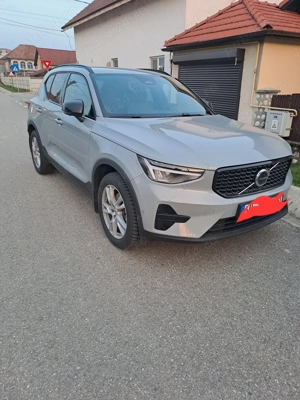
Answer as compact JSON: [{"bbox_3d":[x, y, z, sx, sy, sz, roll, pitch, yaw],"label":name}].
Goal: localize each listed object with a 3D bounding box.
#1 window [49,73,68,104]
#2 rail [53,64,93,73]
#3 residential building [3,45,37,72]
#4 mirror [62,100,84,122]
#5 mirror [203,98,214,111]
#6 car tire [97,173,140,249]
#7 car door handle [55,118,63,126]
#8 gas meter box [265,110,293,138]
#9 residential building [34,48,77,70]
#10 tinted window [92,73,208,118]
[{"bbox_3d":[-1.219,-1.486,3.883,0.070,0.430,0.650,10,13,-38],"label":"window"},{"bbox_3d":[-1.046,-1.675,3.721,0.080,0.110,1.540,-13,26,-31],"label":"rail"},{"bbox_3d":[-21.599,-21.931,48.000,5.200,6.200,5.200,-16,27,-37],"label":"residential building"},{"bbox_3d":[-0.781,-0.913,2.960,0.220,0.200,0.130,-13,26,-32],"label":"mirror"},{"bbox_3d":[0.774,-1.226,3.839,0.230,0.180,0.150,-13,26,-31],"label":"mirror"},{"bbox_3d":[-0.226,0.094,2.693,0.235,0.710,0.710,-13,26,-32],"label":"car tire"},{"bbox_3d":[-1.058,-0.901,3.372,0.060,0.050,0.210,-13,26,-31],"label":"car door handle"},{"bbox_3d":[2.400,-1.410,5.390,0.230,0.420,0.370,-14,27,-31],"label":"gas meter box"},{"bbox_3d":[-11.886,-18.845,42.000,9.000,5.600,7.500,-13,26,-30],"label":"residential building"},{"bbox_3d":[-0.054,-1.293,3.415,1.400,0.150,0.860,-13,59,-32],"label":"tinted window"}]

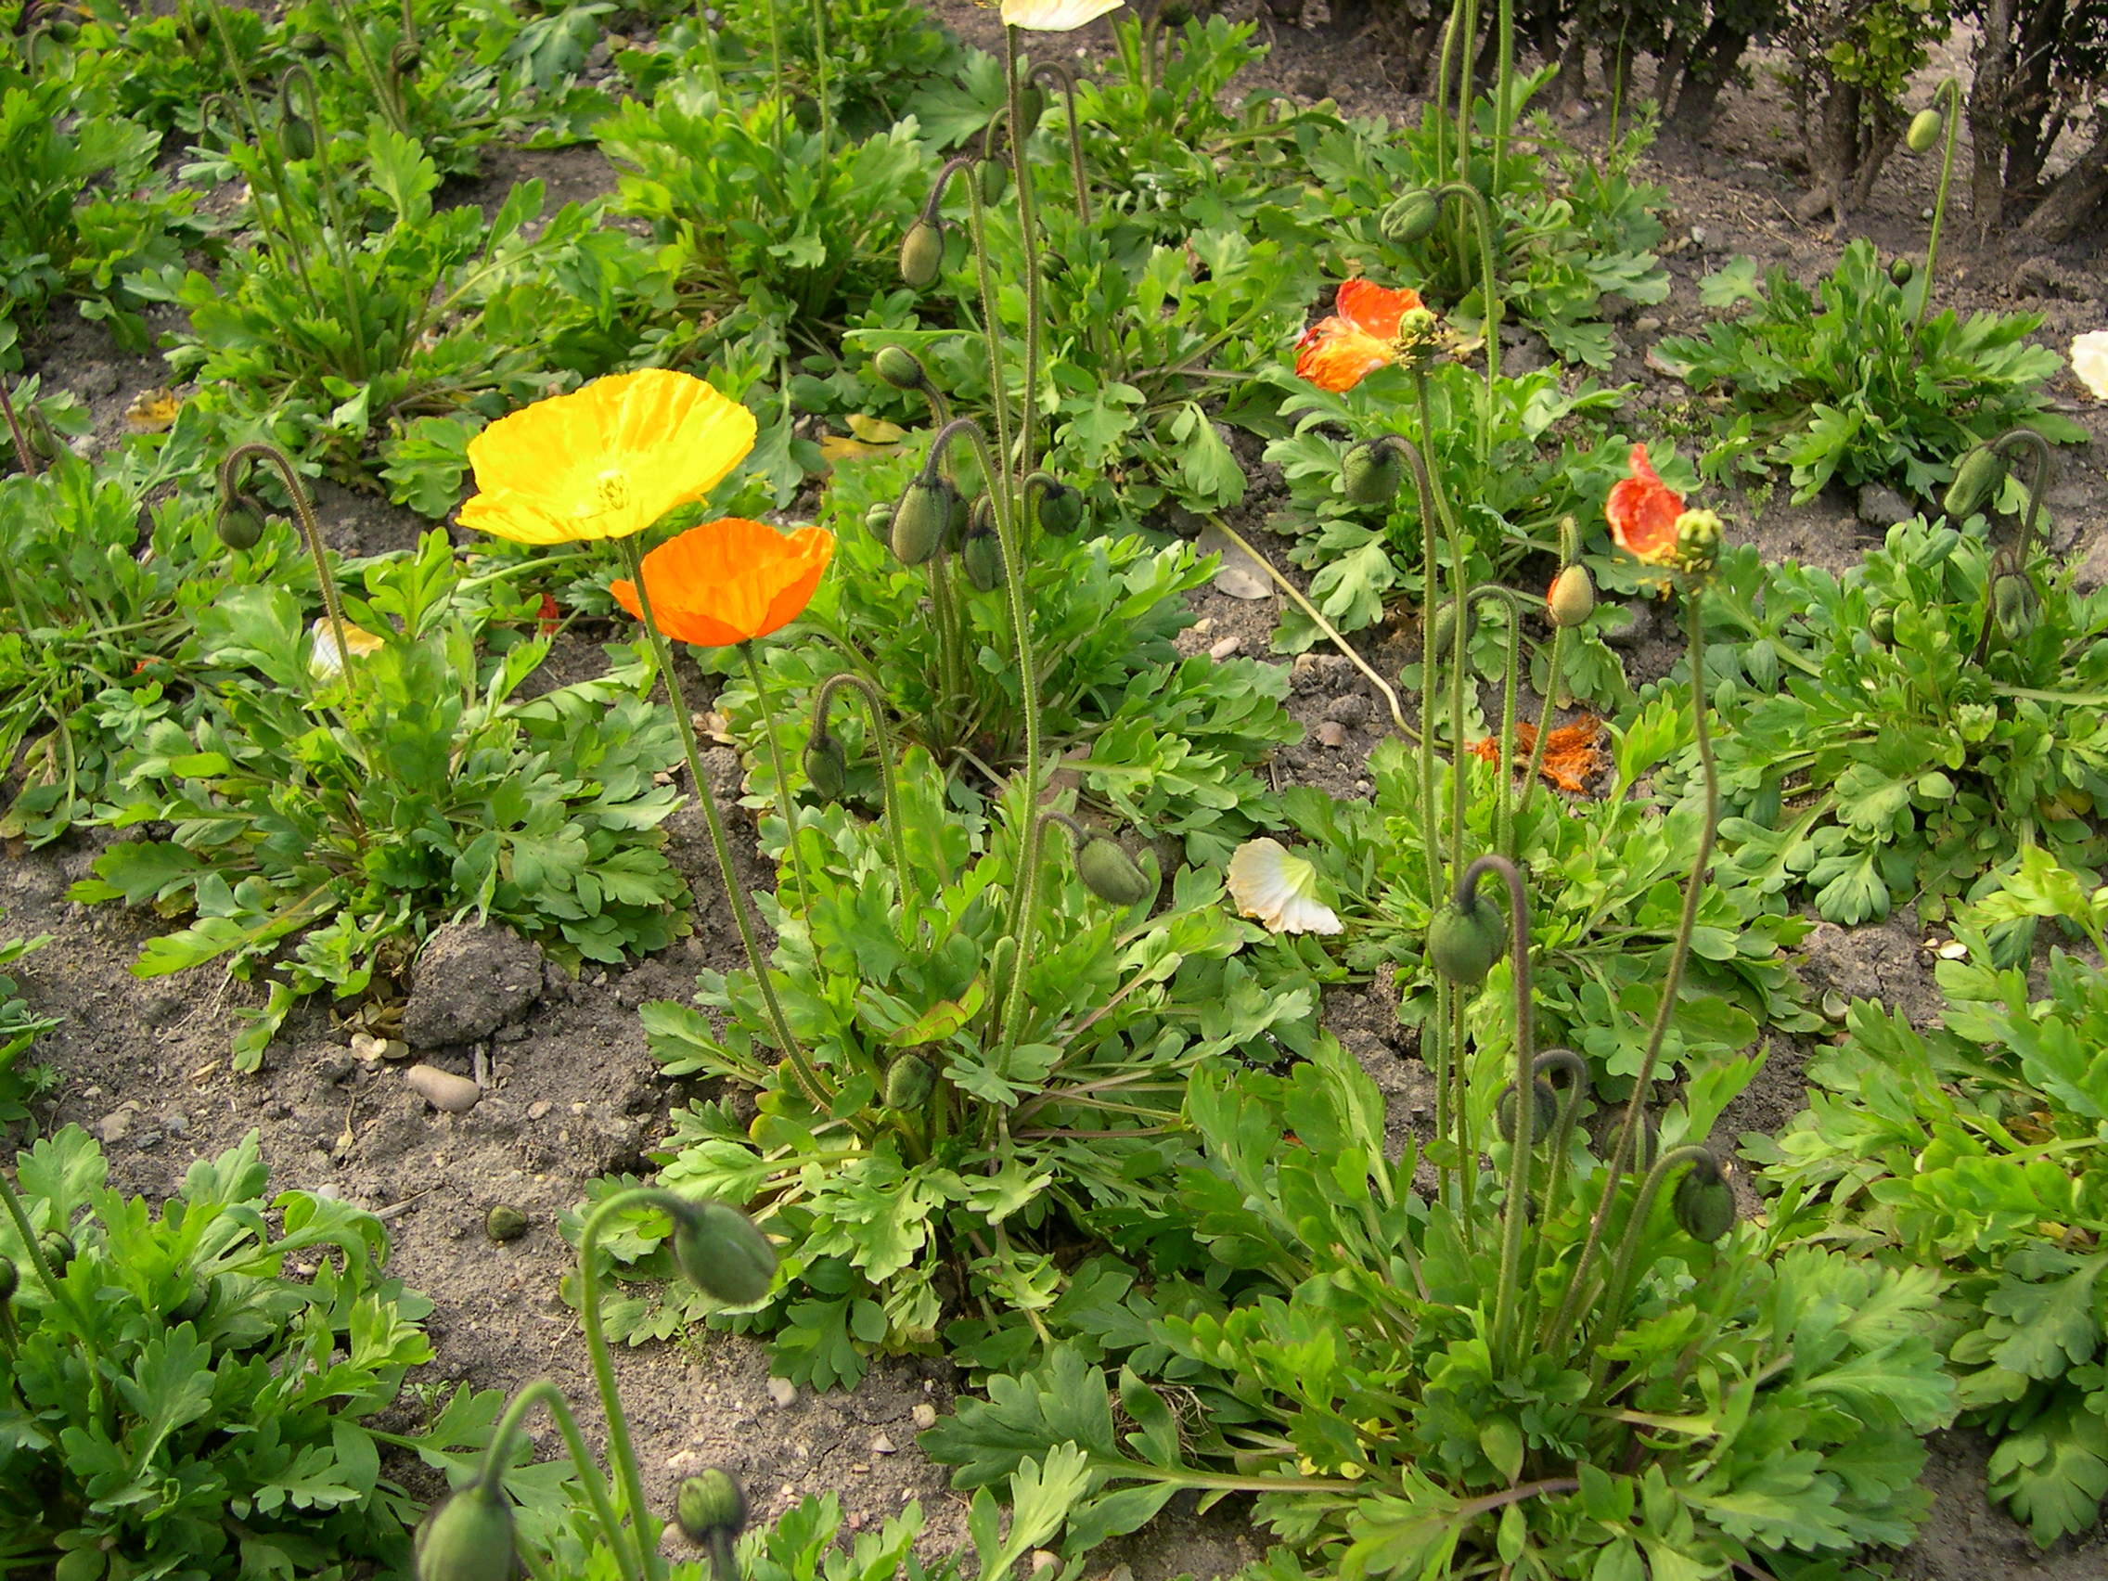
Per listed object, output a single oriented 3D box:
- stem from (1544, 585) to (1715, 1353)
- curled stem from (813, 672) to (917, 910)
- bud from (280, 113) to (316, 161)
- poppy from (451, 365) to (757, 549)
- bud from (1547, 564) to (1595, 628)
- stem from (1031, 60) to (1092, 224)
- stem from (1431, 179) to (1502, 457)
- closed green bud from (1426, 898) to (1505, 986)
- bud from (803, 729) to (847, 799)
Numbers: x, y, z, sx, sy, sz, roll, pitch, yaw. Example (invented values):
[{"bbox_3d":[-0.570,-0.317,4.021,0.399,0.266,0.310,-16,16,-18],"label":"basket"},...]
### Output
[{"bbox_3d":[0.166,0.063,0.662,0.022,0.271,0.018,0,32,0],"label":"stem"},{"bbox_3d":[-0.062,0.002,0.765,0.032,0.093,0.014,-1,32,1],"label":"curled stem"},{"bbox_3d":[-0.451,-0.391,1.383,0.020,0.028,0.020,0,32,0],"label":"bud"},{"bbox_3d":[-0.134,-0.100,0.696,0.089,0.033,0.084,-5,38,3],"label":"poppy"},{"bbox_3d":[0.234,-0.088,1.045,0.021,0.030,0.021,0,32,0],"label":"bud"},{"bbox_3d":[0.005,-0.437,1.564,0.042,0.106,0.014,0,32,0],"label":"stem"},{"bbox_3d":[0.253,-0.288,1.430,0.051,0.176,0.014,0,32,0],"label":"stem"},{"bbox_3d":[0.133,0.049,0.750,0.025,0.031,0.025,0,32,0],"label":"closed green bud"},{"bbox_3d":[-0.096,-0.011,0.969,0.017,0.030,0.017,0,32,0],"label":"bud"}]

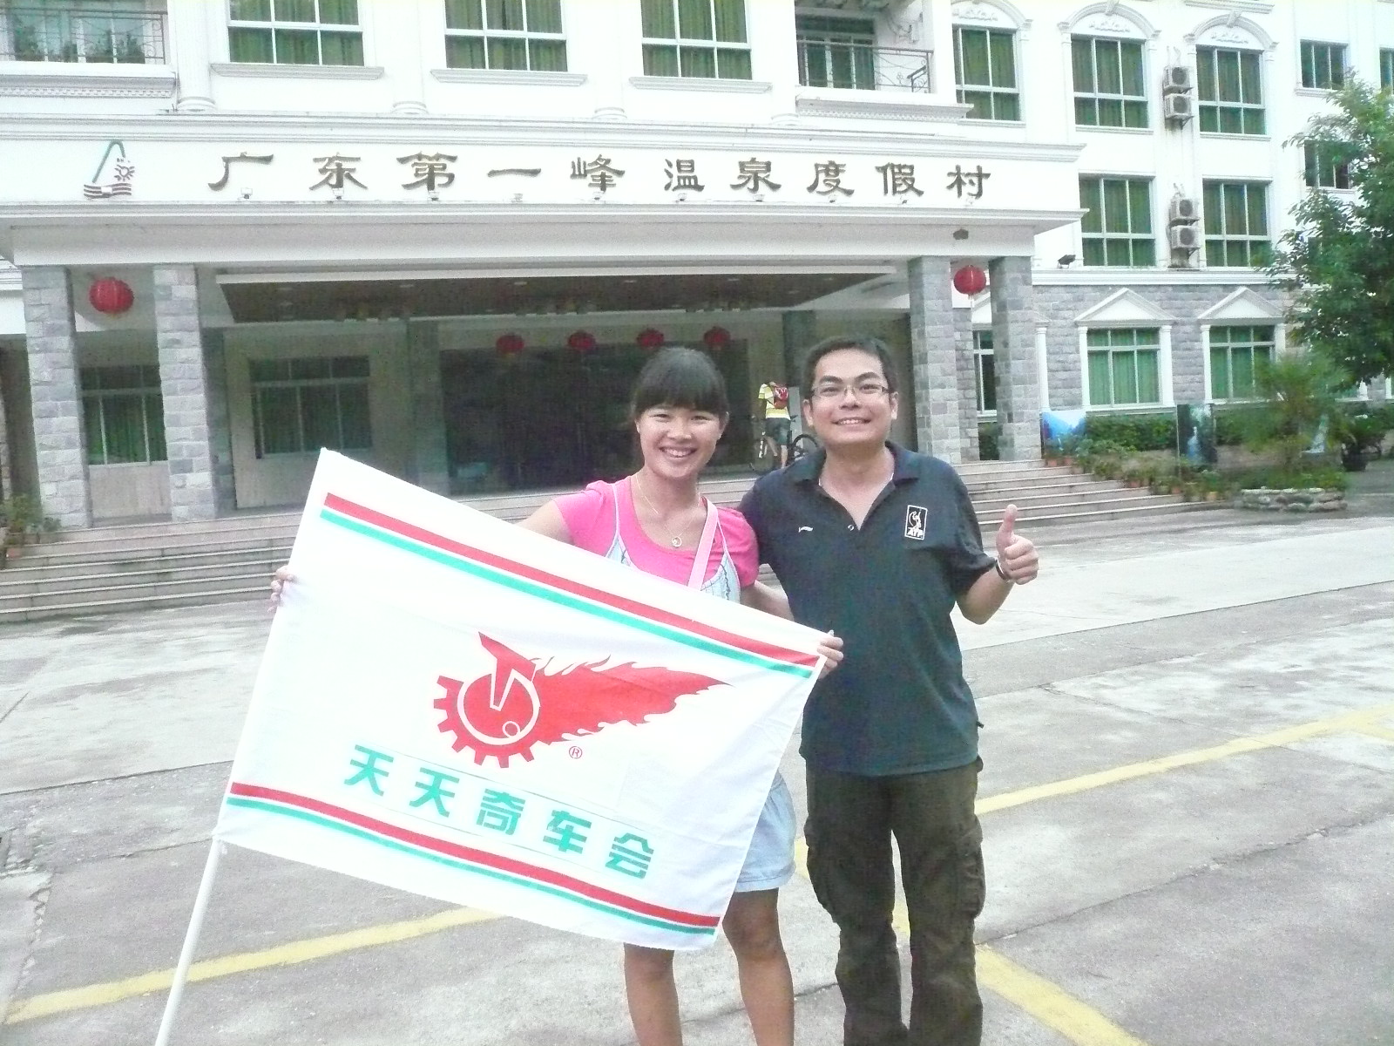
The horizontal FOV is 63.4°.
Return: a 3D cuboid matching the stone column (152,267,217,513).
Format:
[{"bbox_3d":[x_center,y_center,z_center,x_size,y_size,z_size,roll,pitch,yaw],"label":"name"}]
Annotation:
[{"bbox_3d":[-7.323,-1.831,16.169,0.533,3.571,0.530,-5,3,-19],"label":"stone column"}]

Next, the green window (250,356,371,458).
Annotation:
[{"bbox_3d":[-7.568,-2.303,22.206,2.207,1.919,0.150,-5,3,-19],"label":"green window"}]

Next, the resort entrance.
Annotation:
[{"bbox_3d":[-1.957,-2.318,24.100,6.737,2.957,0.300,-5,3,-19],"label":"resort entrance"}]

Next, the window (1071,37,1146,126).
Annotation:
[{"bbox_3d":[10.320,-10.960,28.152,2.186,2.175,0.150,-5,3,-19],"label":"window"}]

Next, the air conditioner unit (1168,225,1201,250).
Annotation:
[{"bbox_3d":[12.443,-7.235,28.721,0.755,0.512,0.300,-5,3,-19],"label":"air conditioner unit"}]

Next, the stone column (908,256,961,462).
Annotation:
[{"bbox_3d":[4.227,-2.864,20.090,0.569,3.624,0.530,-5,3,-19],"label":"stone column"}]

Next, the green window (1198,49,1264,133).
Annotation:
[{"bbox_3d":[13.896,-11.221,29.368,2.128,2.116,0.150,-5,3,-19],"label":"green window"}]

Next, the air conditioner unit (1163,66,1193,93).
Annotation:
[{"bbox_3d":[12.126,-11.192,28.483,0.697,0.491,0.300,-5,3,-19],"label":"air conditioner unit"}]

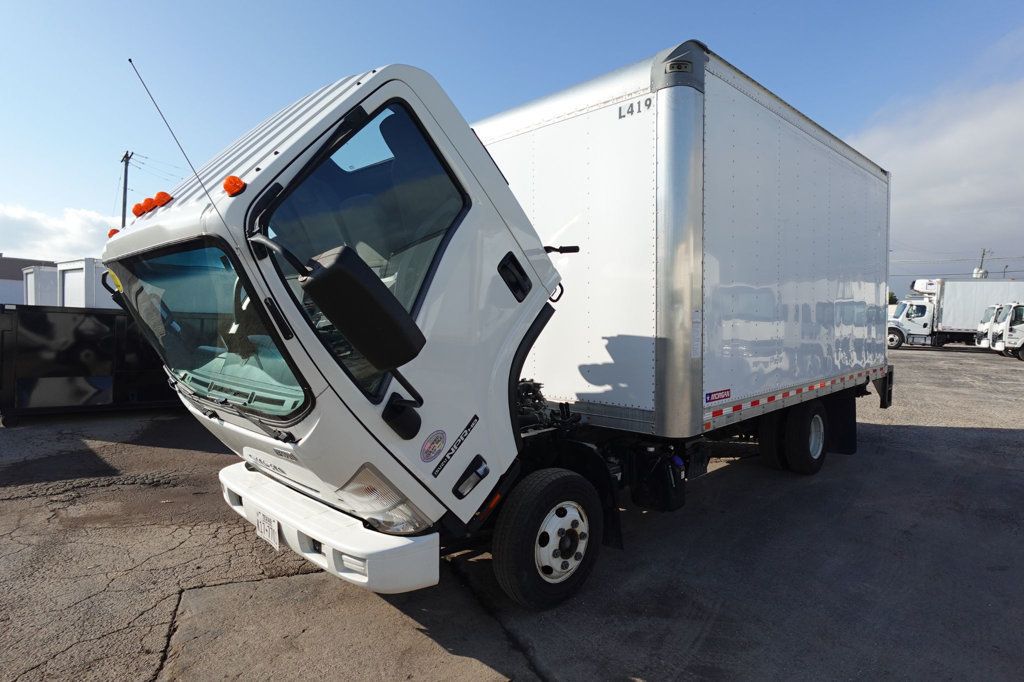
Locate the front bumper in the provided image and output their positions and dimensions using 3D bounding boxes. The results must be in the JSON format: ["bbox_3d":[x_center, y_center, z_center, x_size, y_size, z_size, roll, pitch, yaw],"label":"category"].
[{"bbox_3d":[-1.116,0.953,3.097,0.350,0.270,1.960,-3,3,-44],"label":"front bumper"}]

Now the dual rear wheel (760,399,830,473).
[{"bbox_3d":[2.908,0.956,5.860,0.765,0.765,0.480,-3,3,-44],"label":"dual rear wheel"}]

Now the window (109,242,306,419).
[{"bbox_3d":[-1.525,-0.047,2.663,1.860,0.790,0.130,2,27,46],"label":"window"}]

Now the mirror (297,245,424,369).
[{"bbox_3d":[-0.508,-0.102,1.984,0.180,0.440,0.125,-16,36,29],"label":"mirror"}]

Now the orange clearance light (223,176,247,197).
[{"bbox_3d":[-1.019,-0.572,2.078,0.080,0.055,0.090,2,47,46],"label":"orange clearance light"}]

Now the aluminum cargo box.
[{"bbox_3d":[1.976,-0.736,6.076,4.940,2.460,2.440,-3,3,-44],"label":"aluminum cargo box"}]

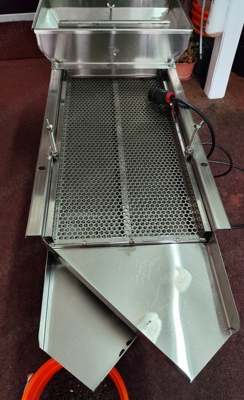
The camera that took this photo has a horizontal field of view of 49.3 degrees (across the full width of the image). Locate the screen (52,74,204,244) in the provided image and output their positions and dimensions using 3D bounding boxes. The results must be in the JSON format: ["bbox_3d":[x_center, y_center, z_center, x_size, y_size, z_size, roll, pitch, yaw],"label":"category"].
[{"bbox_3d":[-0.003,-0.185,0.824,0.357,0.025,0.687,-2,57,-4],"label":"screen"}]

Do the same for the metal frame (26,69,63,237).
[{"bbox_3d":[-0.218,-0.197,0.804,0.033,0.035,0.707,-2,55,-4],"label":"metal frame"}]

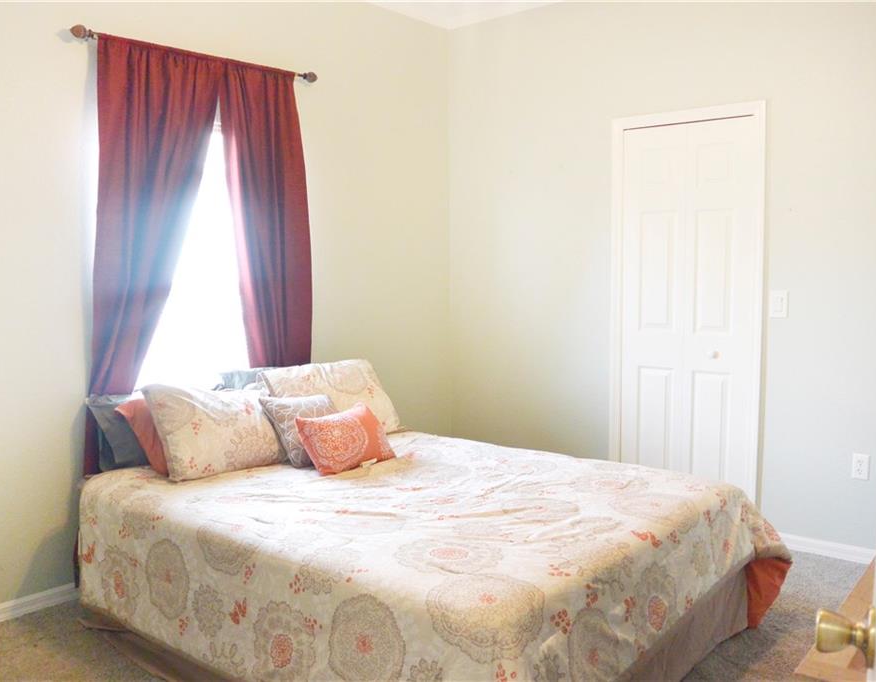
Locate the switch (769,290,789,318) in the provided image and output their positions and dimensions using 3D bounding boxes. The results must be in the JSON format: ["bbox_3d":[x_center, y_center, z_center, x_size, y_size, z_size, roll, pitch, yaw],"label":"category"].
[{"bbox_3d":[1.583,-0.169,3.697,0.078,0.125,0.012,4,8,42],"label":"switch"}]

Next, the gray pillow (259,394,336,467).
[{"bbox_3d":[-0.553,0.360,3.461,0.400,0.400,0.150,-2,-40,-51],"label":"gray pillow"}]

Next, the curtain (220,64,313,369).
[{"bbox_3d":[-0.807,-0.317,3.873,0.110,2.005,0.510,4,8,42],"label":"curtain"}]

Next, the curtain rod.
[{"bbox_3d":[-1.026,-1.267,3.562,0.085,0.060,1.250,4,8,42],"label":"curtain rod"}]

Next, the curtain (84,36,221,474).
[{"bbox_3d":[-1.219,-0.168,3.415,0.120,2.170,0.760,4,8,42],"label":"curtain"}]

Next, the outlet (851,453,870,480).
[{"bbox_3d":[1.870,0.558,3.522,0.070,0.114,0.010,4,8,42],"label":"outlet"}]

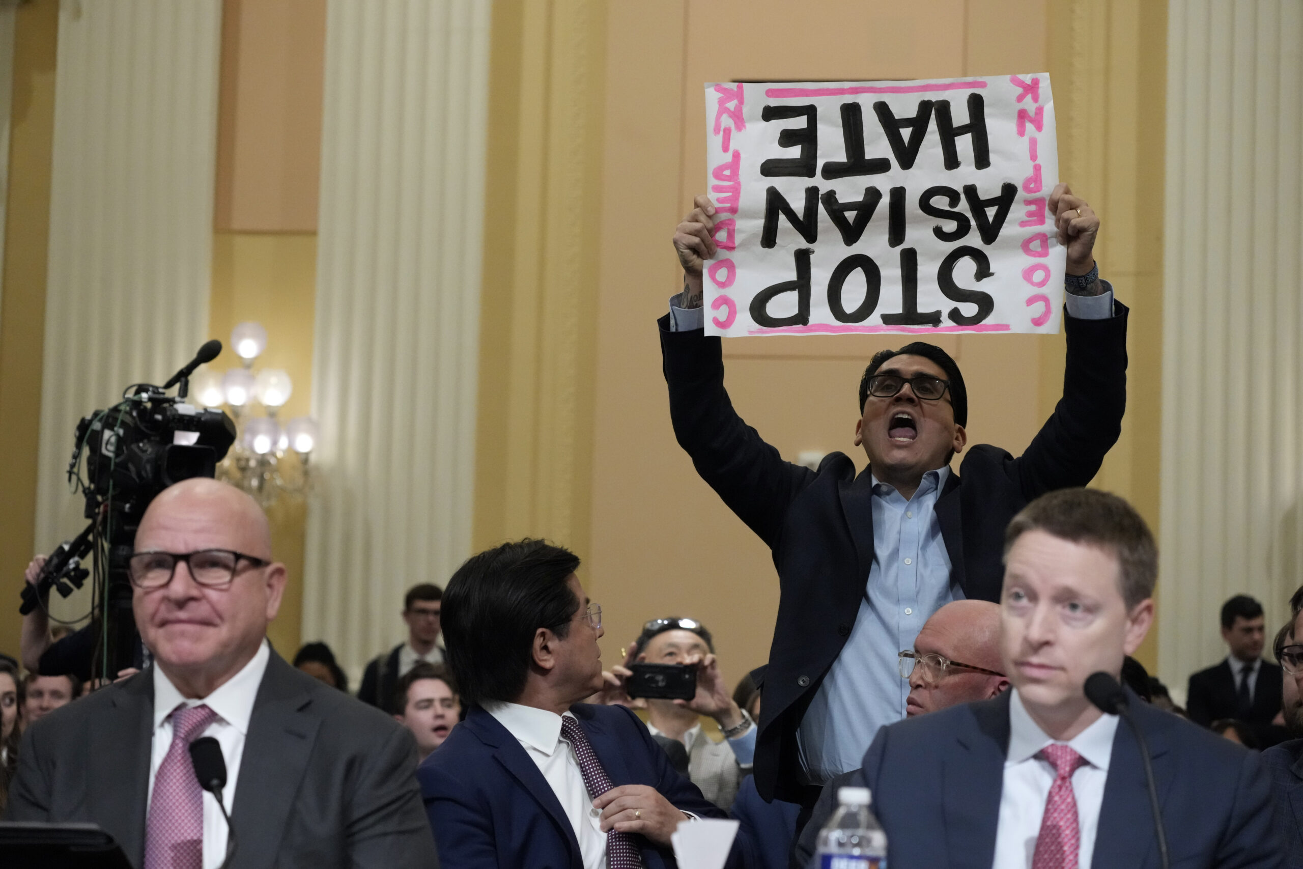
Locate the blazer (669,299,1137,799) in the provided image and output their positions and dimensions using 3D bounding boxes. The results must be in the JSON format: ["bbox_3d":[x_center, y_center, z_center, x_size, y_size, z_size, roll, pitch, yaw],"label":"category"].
[{"bbox_3d":[0.424,0.209,6.320,0.790,0.840,0.400,1,-5,7],"label":"blazer"}]

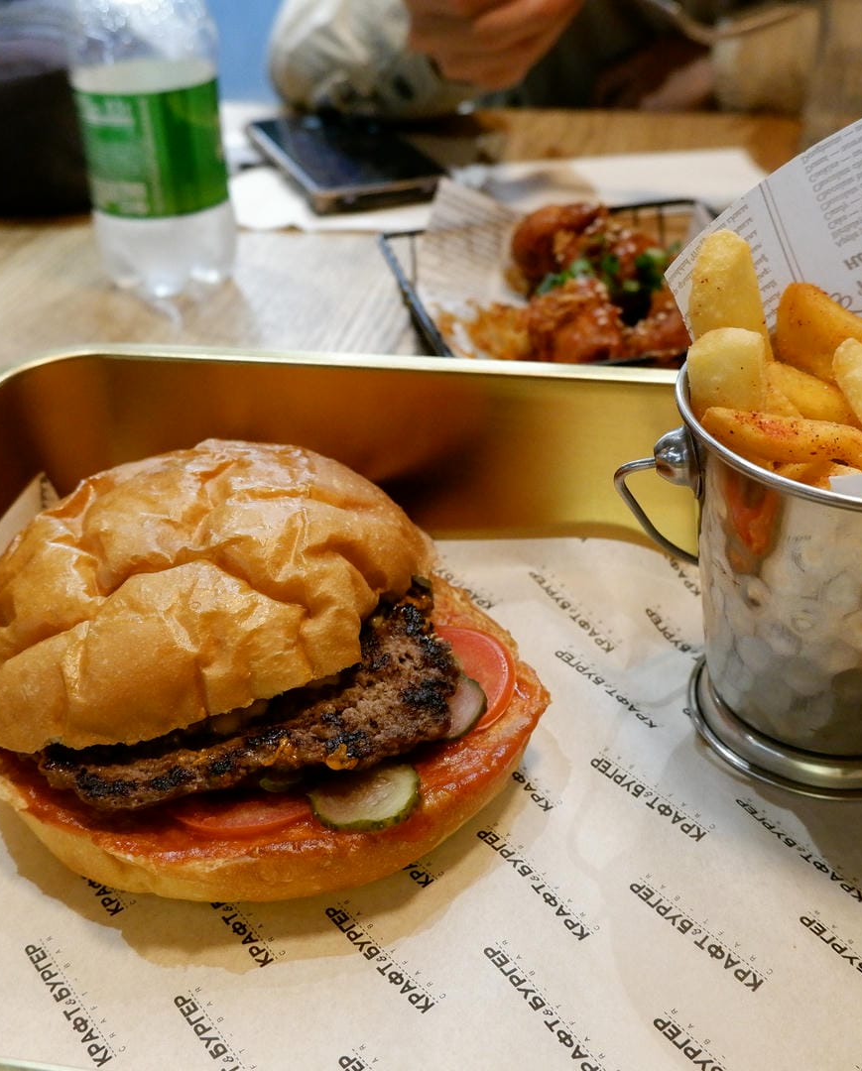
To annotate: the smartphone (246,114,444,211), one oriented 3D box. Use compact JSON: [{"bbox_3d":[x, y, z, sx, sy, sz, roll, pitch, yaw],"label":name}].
[{"bbox_3d":[-0.053,-0.224,0.686,0.073,0.010,0.149,-13,36,-14],"label":"smartphone"}]

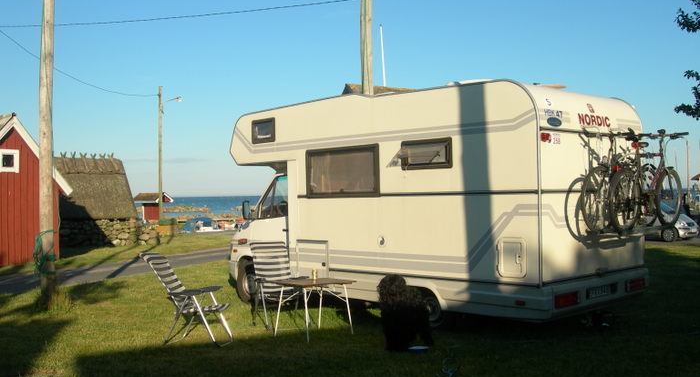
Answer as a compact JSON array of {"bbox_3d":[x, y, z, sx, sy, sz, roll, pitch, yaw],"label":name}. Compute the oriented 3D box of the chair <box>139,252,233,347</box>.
[{"bbox_3d":[-1.782,1.188,8.471,0.930,1.000,0.580,-1,0,16],"label":"chair"}]

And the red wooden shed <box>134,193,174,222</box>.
[{"bbox_3d":[-16.090,1.574,63.008,2.500,2.450,2.500,-1,0,20],"label":"red wooden shed"}]

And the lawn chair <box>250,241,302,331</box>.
[{"bbox_3d":[-0.899,1.165,9.524,0.580,1.030,0.720,-1,0,-29],"label":"lawn chair"}]

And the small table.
[{"bbox_3d":[-0.425,1.352,8.742,0.740,0.630,0.620,-1,-1,-43],"label":"small table"}]

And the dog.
[{"bbox_3d":[0.579,1.265,8.083,0.320,0.760,0.680,-1,-1,40],"label":"dog"}]

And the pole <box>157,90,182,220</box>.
[{"bbox_3d":[-11.089,-1.994,47.029,1.600,8.400,0.350,-1,0,0],"label":"pole"}]

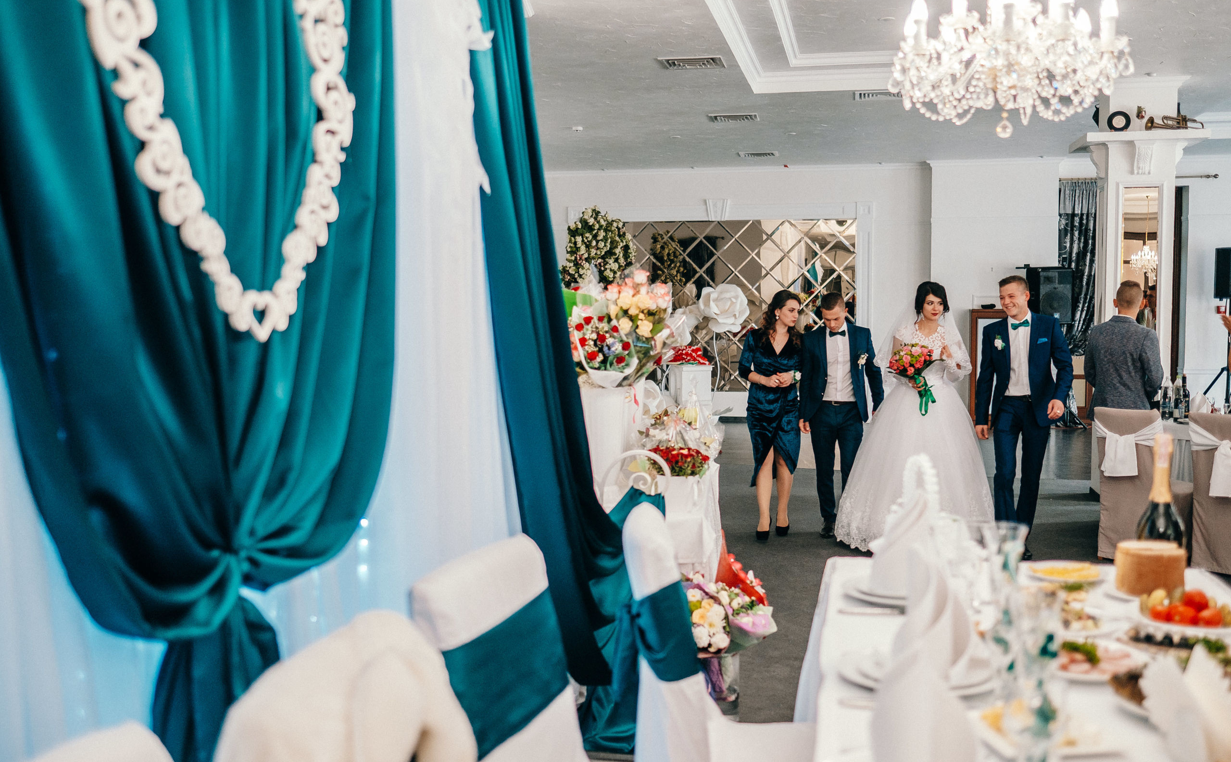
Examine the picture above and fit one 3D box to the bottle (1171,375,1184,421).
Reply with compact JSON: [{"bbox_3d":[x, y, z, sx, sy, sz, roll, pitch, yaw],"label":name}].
[{"bbox_3d":[4.020,0.124,8.550,0.090,0.325,0.090,1,3,12],"label":"bottle"}]

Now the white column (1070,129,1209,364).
[{"bbox_3d":[4.146,-0.460,9.580,0.920,2.900,0.920,0,4,12],"label":"white column"}]

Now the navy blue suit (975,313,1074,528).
[{"bbox_3d":[2.613,0.316,7.650,0.600,1.480,0.360,1,4,19],"label":"navy blue suit"}]

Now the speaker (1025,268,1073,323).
[{"bbox_3d":[5.630,-1.099,15.500,0.470,0.710,0.420,0,3,-5],"label":"speaker"}]

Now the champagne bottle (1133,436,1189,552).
[{"bbox_3d":[1.060,0.257,2.330,0.088,0.312,0.088,1,4,24],"label":"champagne bottle"}]

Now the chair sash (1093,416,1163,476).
[{"bbox_3d":[3.115,0.400,7.280,0.420,0.350,0.130,3,5,43],"label":"chair sash"}]

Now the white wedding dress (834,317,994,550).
[{"bbox_3d":[2.071,0.334,8.256,1.080,1.500,1.040,1,3,13],"label":"white wedding dress"}]

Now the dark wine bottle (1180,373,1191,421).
[{"bbox_3d":[3.881,0.111,8.150,0.076,0.315,0.076,0,4,12],"label":"dark wine bottle"}]

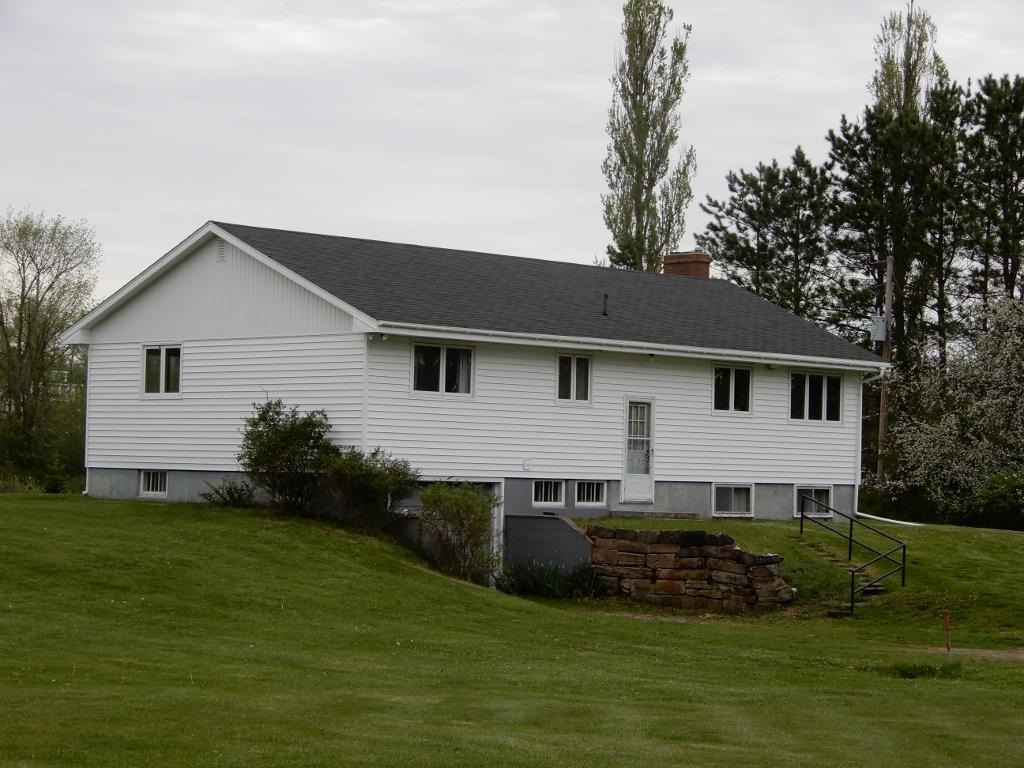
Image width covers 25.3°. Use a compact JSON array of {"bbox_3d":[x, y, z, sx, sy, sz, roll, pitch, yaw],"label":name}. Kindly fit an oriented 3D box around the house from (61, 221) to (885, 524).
[{"bbox_3d":[-0.420,0.070,49.700,9.600,5.900,15.800,-1,-3,44],"label":"house"}]

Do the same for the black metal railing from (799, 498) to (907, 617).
[{"bbox_3d":[5.790,3.100,41.750,1.550,2.060,2.650,3,-3,-40],"label":"black metal railing"}]

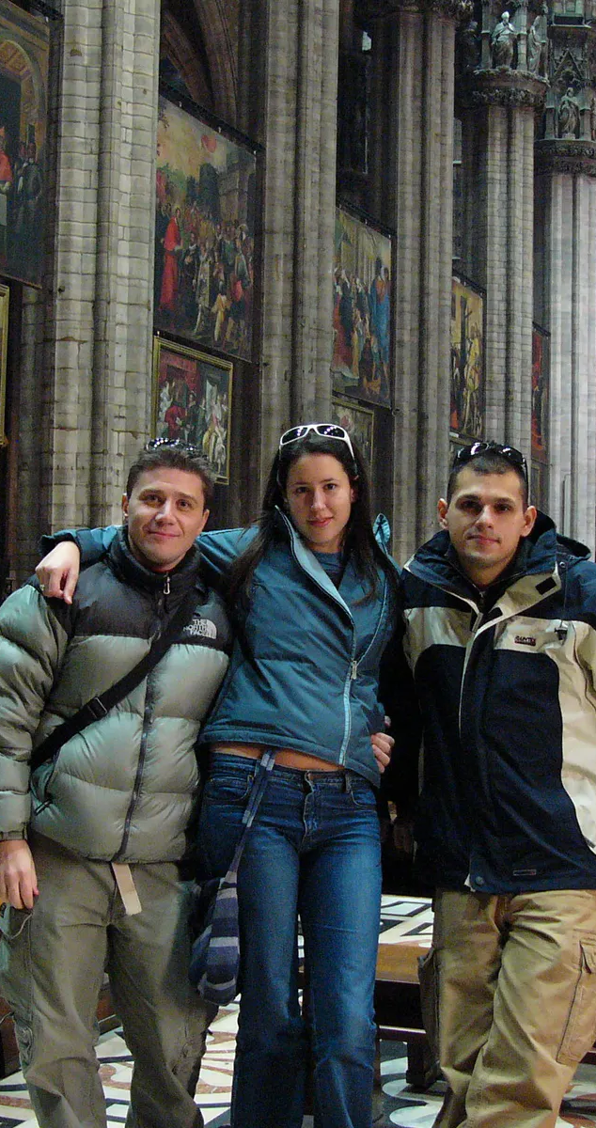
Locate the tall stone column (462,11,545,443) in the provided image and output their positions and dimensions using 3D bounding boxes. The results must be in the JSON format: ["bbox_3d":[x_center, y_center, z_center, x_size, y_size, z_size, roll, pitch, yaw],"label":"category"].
[{"bbox_3d":[7.255,-9.272,61.221,3.000,24.000,3.000,1,-1,21],"label":"tall stone column"}]

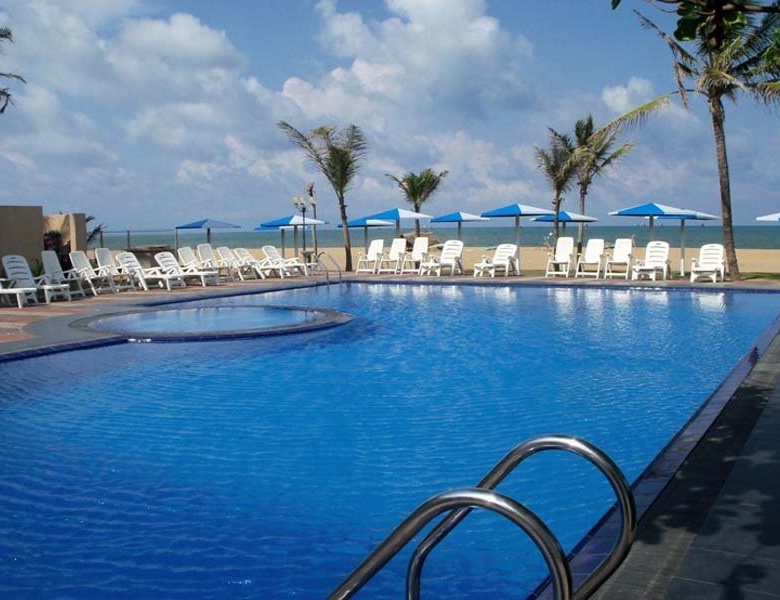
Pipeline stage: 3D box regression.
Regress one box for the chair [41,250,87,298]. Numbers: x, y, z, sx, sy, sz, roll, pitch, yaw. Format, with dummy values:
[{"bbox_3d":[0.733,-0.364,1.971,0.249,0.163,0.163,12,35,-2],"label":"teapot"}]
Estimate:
[{"bbox_3d":[-7.124,-0.553,17.522,0.820,1.030,0.630,2,6,28],"label":"chair"}]

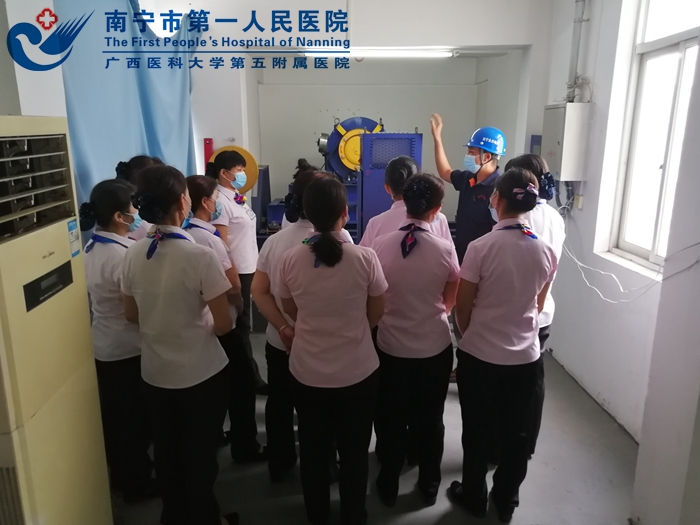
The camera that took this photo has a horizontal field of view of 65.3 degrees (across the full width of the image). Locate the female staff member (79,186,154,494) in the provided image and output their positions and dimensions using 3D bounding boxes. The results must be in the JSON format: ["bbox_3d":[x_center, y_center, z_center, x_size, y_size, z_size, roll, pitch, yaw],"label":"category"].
[{"bbox_3d":[-1.075,0.379,2.629,0.420,1.575,0.310,11,17,41],"label":"female staff member"}]

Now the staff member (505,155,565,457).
[{"bbox_3d":[0.920,0.267,2.932,0.430,1.660,0.310,-7,14,-27],"label":"staff member"}]

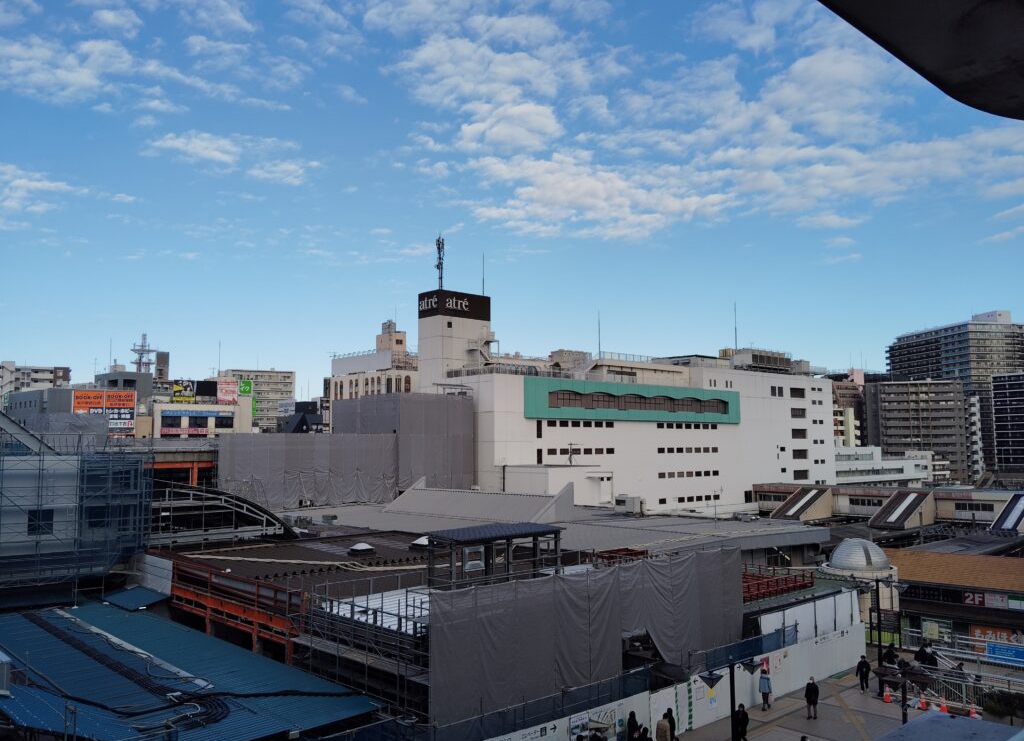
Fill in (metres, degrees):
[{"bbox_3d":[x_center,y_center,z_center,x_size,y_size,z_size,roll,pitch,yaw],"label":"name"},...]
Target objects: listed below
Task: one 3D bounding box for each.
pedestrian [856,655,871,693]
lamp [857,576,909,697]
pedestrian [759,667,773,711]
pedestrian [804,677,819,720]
[{"bbox_3d":[16.201,13.928,38.154,0.540,1.670,0.380,-2,-5,14],"label":"pedestrian"},{"bbox_3d":[16.634,12.059,37.628,2.200,5.294,2.200,4,-7,-42],"label":"lamp"},{"bbox_3d":[10.934,13.738,35.726,0.500,1.670,0.380,-3,-6,30],"label":"pedestrian"},{"bbox_3d":[12.480,13.619,34.594,0.520,1.690,0.360,-2,-5,20],"label":"pedestrian"}]

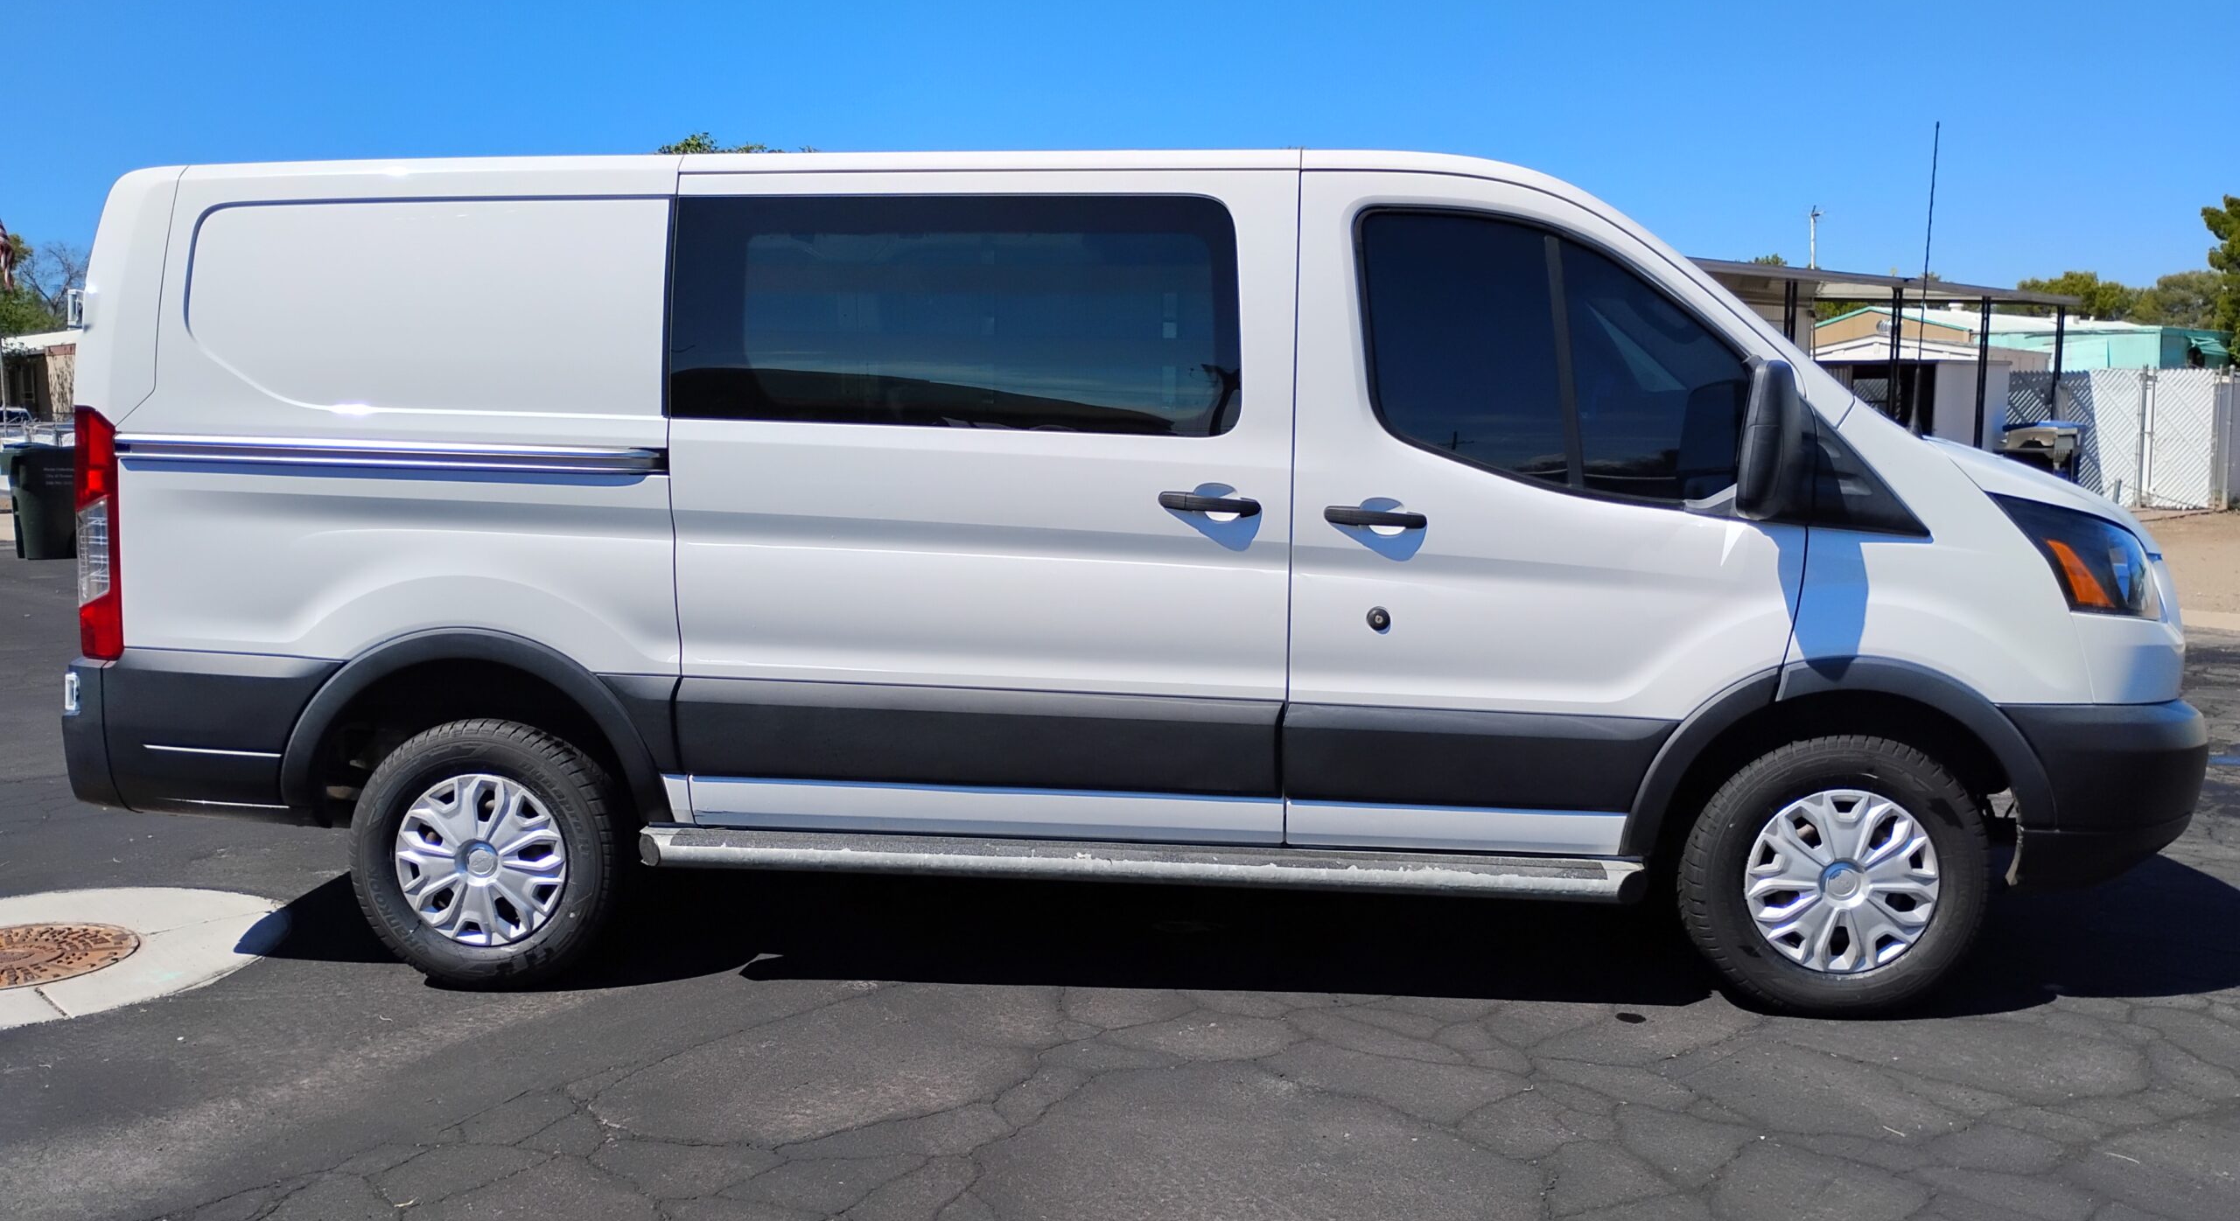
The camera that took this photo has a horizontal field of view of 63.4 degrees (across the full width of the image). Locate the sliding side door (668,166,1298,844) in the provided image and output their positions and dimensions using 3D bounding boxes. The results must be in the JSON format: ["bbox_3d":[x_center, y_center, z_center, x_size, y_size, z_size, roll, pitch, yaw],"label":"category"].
[{"bbox_3d":[-0.328,-0.250,4.342,1.484,1.585,0.215,1,8,5],"label":"sliding side door"}]

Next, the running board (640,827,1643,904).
[{"bbox_3d":[0.026,0.604,4.331,2.385,0.081,0.180,1,8,5],"label":"running board"}]

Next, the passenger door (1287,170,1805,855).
[{"bbox_3d":[0.986,-0.219,4.235,1.159,1.578,0.215,1,8,5],"label":"passenger door"}]

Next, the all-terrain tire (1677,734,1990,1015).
[{"bbox_3d":[1.700,0.624,4.329,0.690,0.680,0.235,0,8,5],"label":"all-terrain tire"}]

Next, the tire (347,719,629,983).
[{"bbox_3d":[-1.588,0.610,4.605,0.690,0.680,0.235,0,8,5],"label":"tire"}]

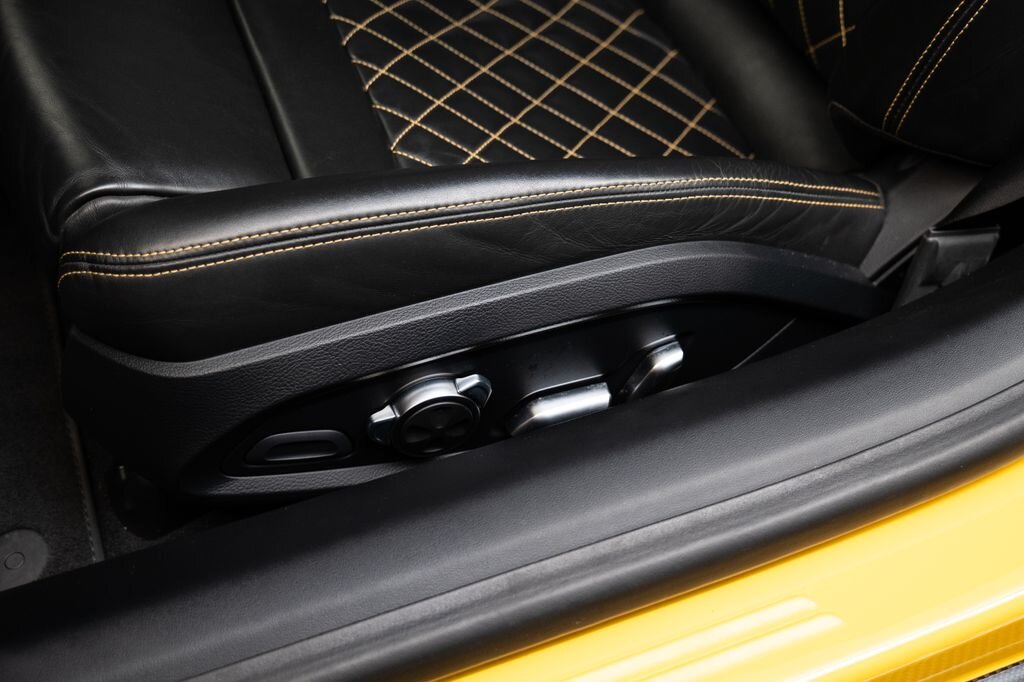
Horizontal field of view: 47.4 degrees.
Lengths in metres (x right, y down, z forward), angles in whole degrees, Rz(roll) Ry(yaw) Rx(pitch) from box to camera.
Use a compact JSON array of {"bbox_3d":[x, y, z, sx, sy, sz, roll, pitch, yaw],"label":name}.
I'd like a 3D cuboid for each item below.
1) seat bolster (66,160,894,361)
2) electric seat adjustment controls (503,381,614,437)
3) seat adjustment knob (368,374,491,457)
[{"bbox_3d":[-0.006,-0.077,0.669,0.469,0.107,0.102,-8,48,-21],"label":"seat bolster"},{"bbox_3d":[0.028,0.042,0.689,0.058,0.021,0.020,-14,50,-14],"label":"electric seat adjustment controls"},{"bbox_3d":[-0.049,0.043,0.683,0.069,0.051,0.021,-14,50,-14],"label":"seat adjustment knob"}]

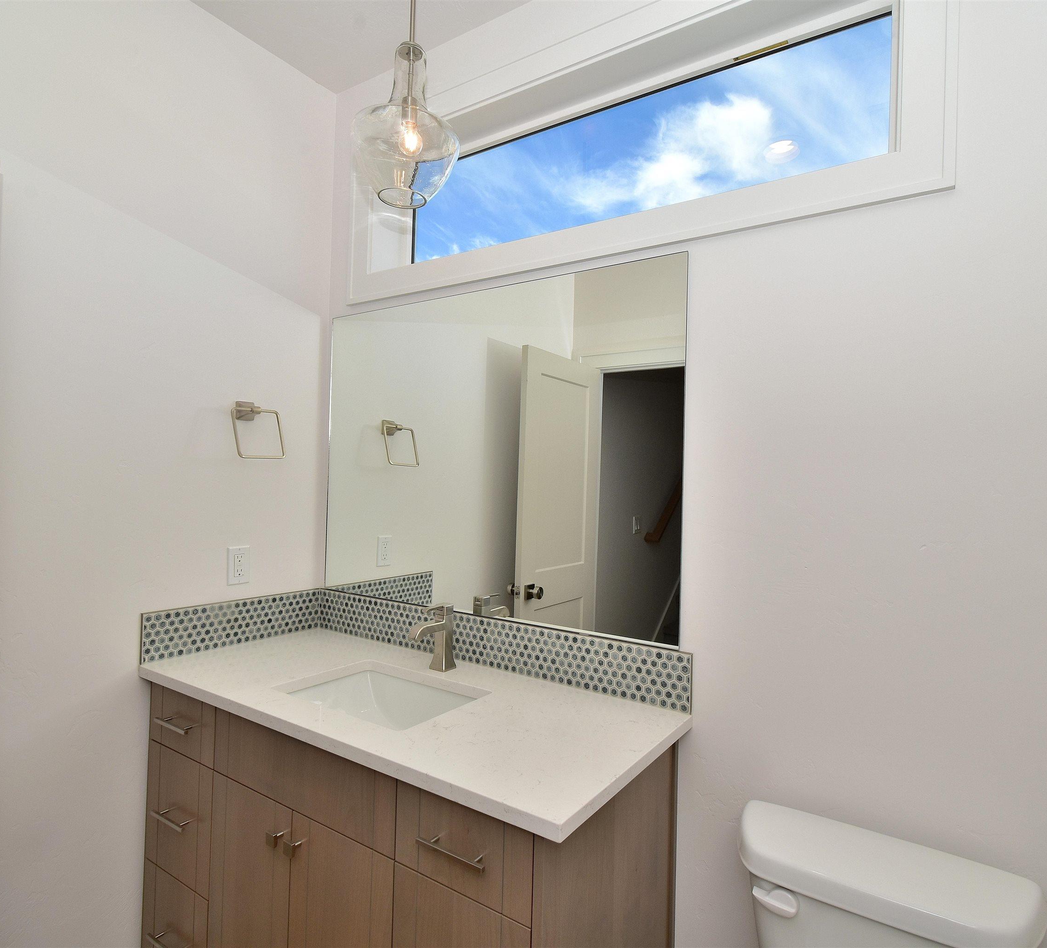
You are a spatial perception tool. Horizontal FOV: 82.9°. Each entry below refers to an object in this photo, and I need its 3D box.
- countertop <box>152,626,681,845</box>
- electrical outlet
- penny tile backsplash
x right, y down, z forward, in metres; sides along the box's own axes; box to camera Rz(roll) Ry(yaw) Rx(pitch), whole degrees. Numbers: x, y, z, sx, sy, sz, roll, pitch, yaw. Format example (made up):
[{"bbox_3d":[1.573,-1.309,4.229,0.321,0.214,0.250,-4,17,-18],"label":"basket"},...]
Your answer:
[{"bbox_3d":[-0.324,0.527,1.437,1.295,0.030,0.561,0,-2,34],"label":"countertop"},{"bbox_3d":[-0.861,0.276,1.794,0.007,0.114,0.070,0,-2,34],"label":"electrical outlet"},{"bbox_3d":[-0.323,0.447,1.438,1.295,0.132,0.566,0,-2,34],"label":"penny tile backsplash"}]

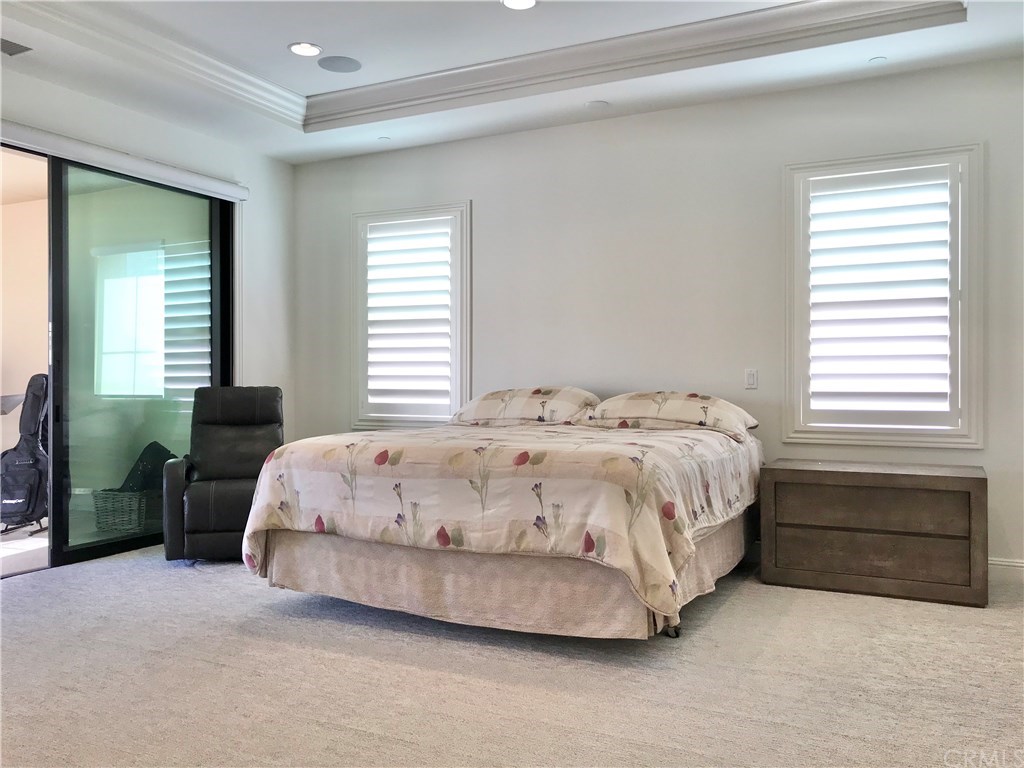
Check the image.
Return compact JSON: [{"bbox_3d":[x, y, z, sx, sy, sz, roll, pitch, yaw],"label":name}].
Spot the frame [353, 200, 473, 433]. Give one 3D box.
[{"bbox_3d":[-0.760,-0.475,6.129,1.061,1.657,0.080,0,1,27],"label":"frame"}]

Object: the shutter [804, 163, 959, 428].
[{"bbox_3d":[2.066,-0.479,4.673,0.823,1.443,0.050,0,1,27],"label":"shutter"}]

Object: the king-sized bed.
[{"bbox_3d":[0.102,0.553,4.490,2.159,1.043,2.020,0,1,27],"label":"king-sized bed"}]

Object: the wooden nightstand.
[{"bbox_3d":[1.932,0.765,4.455,1.068,0.622,0.477,0,1,27],"label":"wooden nightstand"}]

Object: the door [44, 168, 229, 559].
[{"bbox_3d":[-2.390,-0.127,5.436,0.090,2.387,1.369,0,1,27],"label":"door"}]

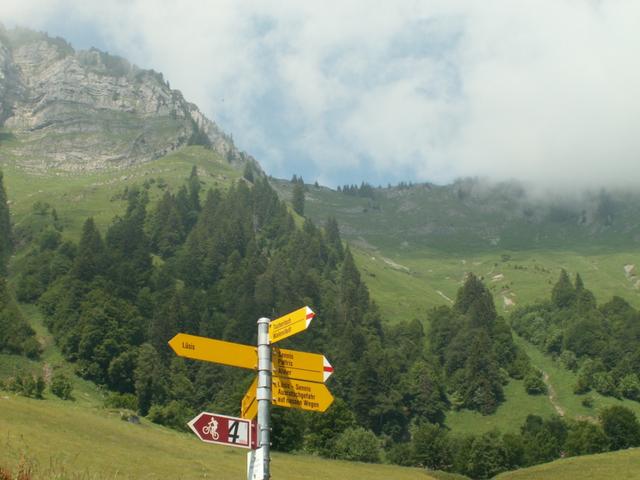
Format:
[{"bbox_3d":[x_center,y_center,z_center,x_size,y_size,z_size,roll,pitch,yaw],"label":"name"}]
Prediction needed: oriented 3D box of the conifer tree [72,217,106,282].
[{"bbox_3d":[-59.000,2.690,283.920,8.450,18.020,8.450,-1,-15,0],"label":"conifer tree"}]

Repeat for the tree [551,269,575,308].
[{"bbox_3d":[85.340,17.420,390.400,8.090,15.300,8.090,-1,-15,0],"label":"tree"}]

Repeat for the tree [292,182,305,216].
[{"bbox_3d":[-10.460,-20.430,539.510,5.840,18.630,5.840,-1,-15,0],"label":"tree"}]

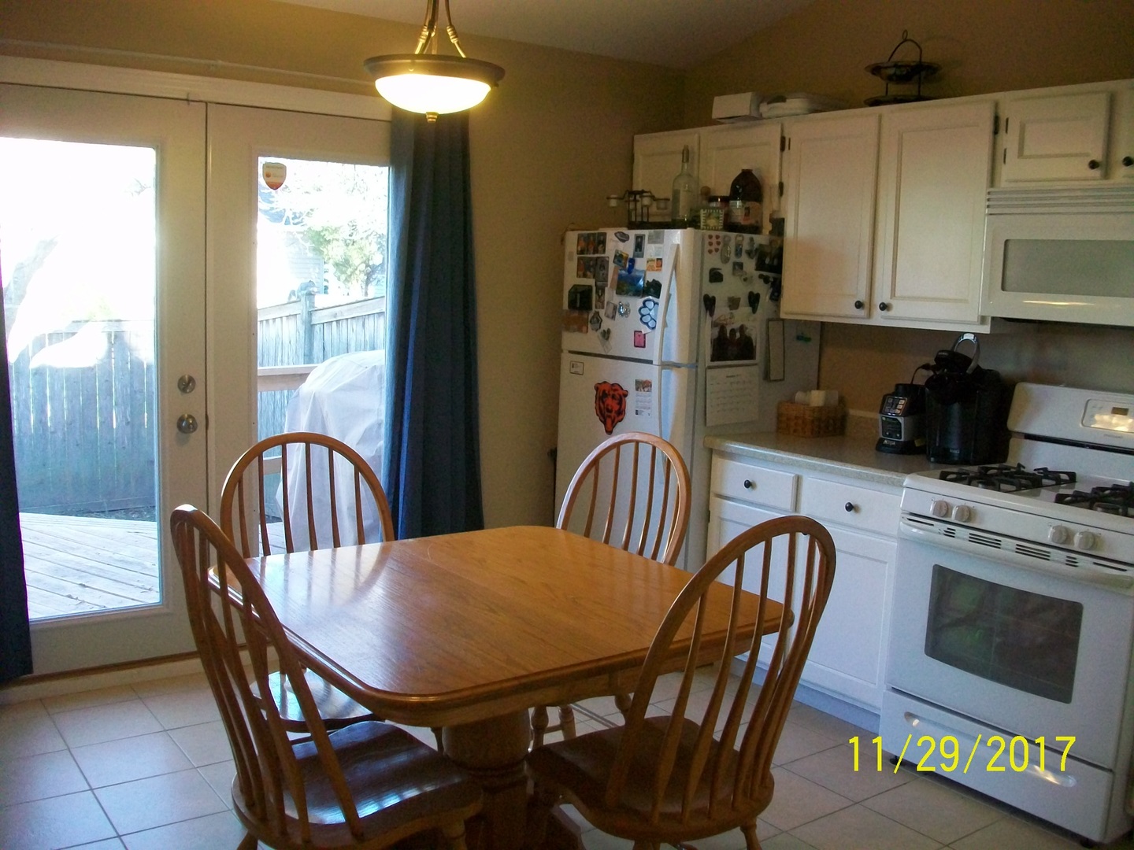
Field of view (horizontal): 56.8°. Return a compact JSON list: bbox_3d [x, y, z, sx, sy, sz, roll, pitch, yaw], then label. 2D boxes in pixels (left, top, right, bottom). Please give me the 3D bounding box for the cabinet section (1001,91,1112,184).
[{"bbox_3d":[1.580,-0.868,3.247,0.300,0.262,0.345,-4,10,-37],"label":"cabinet section"}]

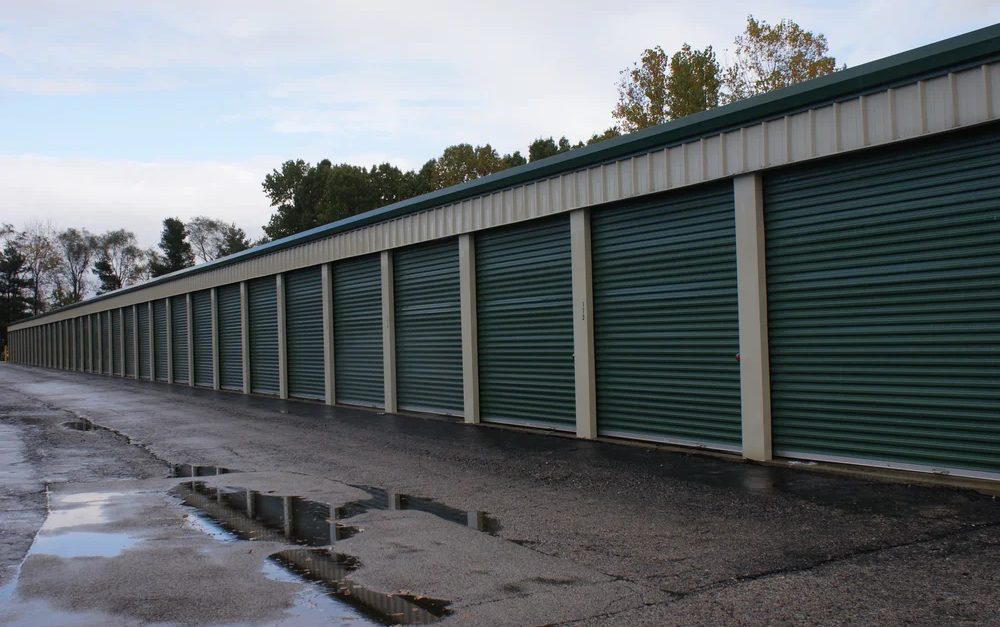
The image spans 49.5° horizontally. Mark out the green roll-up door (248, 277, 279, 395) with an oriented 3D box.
[{"bbox_3d":[-5.416,0.521,25.155,0.080,2.650,2.730,-1,-1,-28],"label":"green roll-up door"}]

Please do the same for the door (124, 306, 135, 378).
[{"bbox_3d":[-14.036,1.103,41.287,0.120,2.660,2.740,-1,-1,-28],"label":"door"}]

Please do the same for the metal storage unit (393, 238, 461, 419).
[{"bbox_3d":[-1.105,0.239,17.096,0.080,2.650,2.730,-1,-1,-28],"label":"metal storage unit"}]

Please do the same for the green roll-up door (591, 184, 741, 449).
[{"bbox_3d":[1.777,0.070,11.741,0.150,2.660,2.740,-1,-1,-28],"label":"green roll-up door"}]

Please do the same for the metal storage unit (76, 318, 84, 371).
[{"bbox_3d":[-21.218,1.573,54.721,0.120,2.660,2.740,-1,-1,-28],"label":"metal storage unit"}]

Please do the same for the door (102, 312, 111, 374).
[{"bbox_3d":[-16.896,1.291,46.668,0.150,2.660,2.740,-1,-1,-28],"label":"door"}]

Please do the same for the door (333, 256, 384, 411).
[{"bbox_3d":[-2.546,0.352,19.794,0.120,2.660,2.740,-1,-1,-28],"label":"door"}]

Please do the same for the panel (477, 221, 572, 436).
[{"bbox_3d":[0.349,0.145,14.419,0.120,2.650,2.730,-1,-1,-28],"label":"panel"}]

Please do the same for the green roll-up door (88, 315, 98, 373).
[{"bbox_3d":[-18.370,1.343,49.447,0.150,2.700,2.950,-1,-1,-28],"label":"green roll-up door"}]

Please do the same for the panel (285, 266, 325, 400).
[{"bbox_3d":[-3.979,0.427,22.469,0.080,2.650,2.730,-1,-1,-28],"label":"panel"}]

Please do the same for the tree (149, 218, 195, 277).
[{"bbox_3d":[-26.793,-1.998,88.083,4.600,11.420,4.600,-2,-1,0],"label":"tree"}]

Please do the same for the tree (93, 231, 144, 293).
[{"bbox_3d":[-39.206,-2.289,111.908,5.639,12.782,5.639,-1,-1,-19],"label":"tree"}]

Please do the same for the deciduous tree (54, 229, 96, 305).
[{"bbox_3d":[-44.527,-2.375,113.903,4.415,13.339,4.415,-1,-1,-21],"label":"deciduous tree"}]

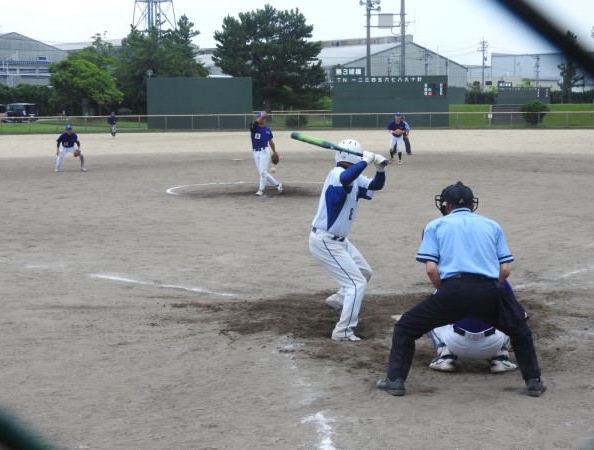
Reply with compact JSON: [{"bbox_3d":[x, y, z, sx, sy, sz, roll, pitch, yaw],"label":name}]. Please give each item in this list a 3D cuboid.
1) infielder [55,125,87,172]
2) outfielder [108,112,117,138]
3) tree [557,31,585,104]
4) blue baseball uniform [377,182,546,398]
[{"bbox_3d":[-6.584,-2.240,30.300,0.900,1.380,0.600,-2,6,-11],"label":"infielder"},{"bbox_3d":[-12.684,-6.850,71.500,0.600,1.700,0.450,-1,6,-8],"label":"outfielder"},{"bbox_3d":[34.312,-19.688,130.000,3.600,9.500,3.400,0,6,0],"label":"tree"},{"bbox_3d":[1.002,0.365,6.450,0.980,1.260,0.720,-1,6,-3],"label":"blue baseball uniform"}]

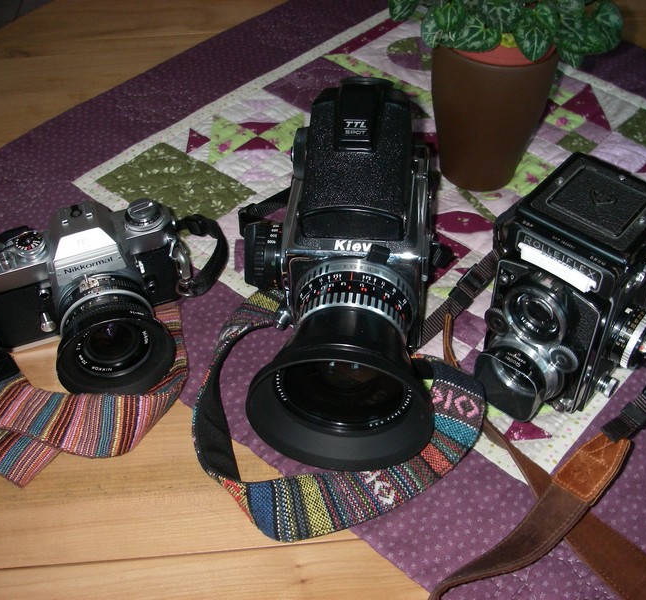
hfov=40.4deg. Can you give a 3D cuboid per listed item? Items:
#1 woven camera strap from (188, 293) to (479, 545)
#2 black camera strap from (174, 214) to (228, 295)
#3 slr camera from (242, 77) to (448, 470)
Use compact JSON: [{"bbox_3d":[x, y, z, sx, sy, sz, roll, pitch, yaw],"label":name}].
[{"bbox_3d":[0.013,0.064,0.588,0.196,0.036,0.195,3,45,5],"label":"woven camera strap"},{"bbox_3d":[-0.096,-0.038,0.688,0.040,0.040,0.066,-18,47,-16],"label":"black camera strap"},{"bbox_3d":[0.010,-0.029,0.603,0.140,0.147,0.238,3,45,5],"label":"slr camera"}]

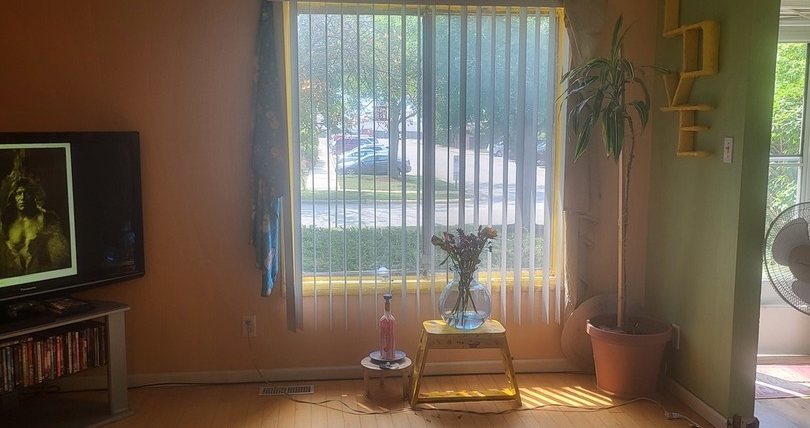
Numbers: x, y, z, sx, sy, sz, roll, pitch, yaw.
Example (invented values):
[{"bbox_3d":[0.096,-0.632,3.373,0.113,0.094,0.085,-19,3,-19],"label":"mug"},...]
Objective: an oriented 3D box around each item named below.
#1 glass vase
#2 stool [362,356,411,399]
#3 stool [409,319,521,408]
[{"bbox_3d":[0.303,0.416,3.768,0.265,0.312,0.265,-1,7,-7],"label":"glass vase"},{"bbox_3d":[-0.097,0.845,3.853,0.250,0.175,0.250,-1,7,-7],"label":"stool"},{"bbox_3d":[0.287,0.752,3.803,0.535,0.375,0.270,0,7,-4],"label":"stool"}]

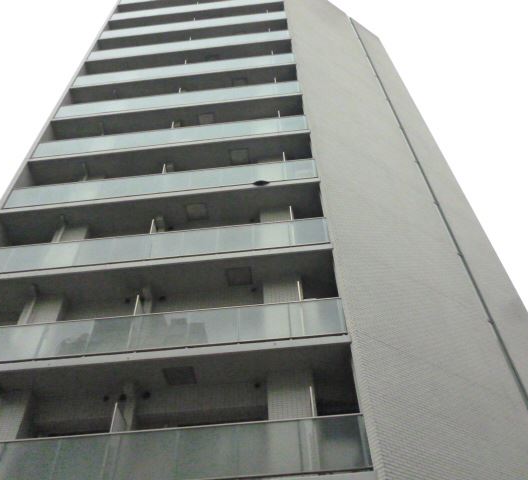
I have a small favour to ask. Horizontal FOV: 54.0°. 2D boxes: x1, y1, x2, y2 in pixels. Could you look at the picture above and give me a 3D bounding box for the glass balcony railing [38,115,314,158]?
[{"bbox_3d":[-3.297,-3.601,18.299,9.649,1.026,0.100,-5,-49,2],"label":"glass balcony railing"}]

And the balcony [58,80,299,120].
[{"bbox_3d":[-3.390,-5.510,20.506,9.649,1.026,0.100,-5,-49,2],"label":"balcony"}]

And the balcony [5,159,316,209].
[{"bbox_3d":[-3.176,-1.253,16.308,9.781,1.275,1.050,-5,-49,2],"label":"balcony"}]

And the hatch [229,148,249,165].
[{"bbox_3d":[-0.836,-2.889,18.012,0.628,0.060,0.620,-5,-49,2],"label":"hatch"}]

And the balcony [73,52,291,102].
[{"bbox_3d":[-3.452,-6.942,22.964,9.781,1.275,1.150,-5,-49,2],"label":"balcony"}]

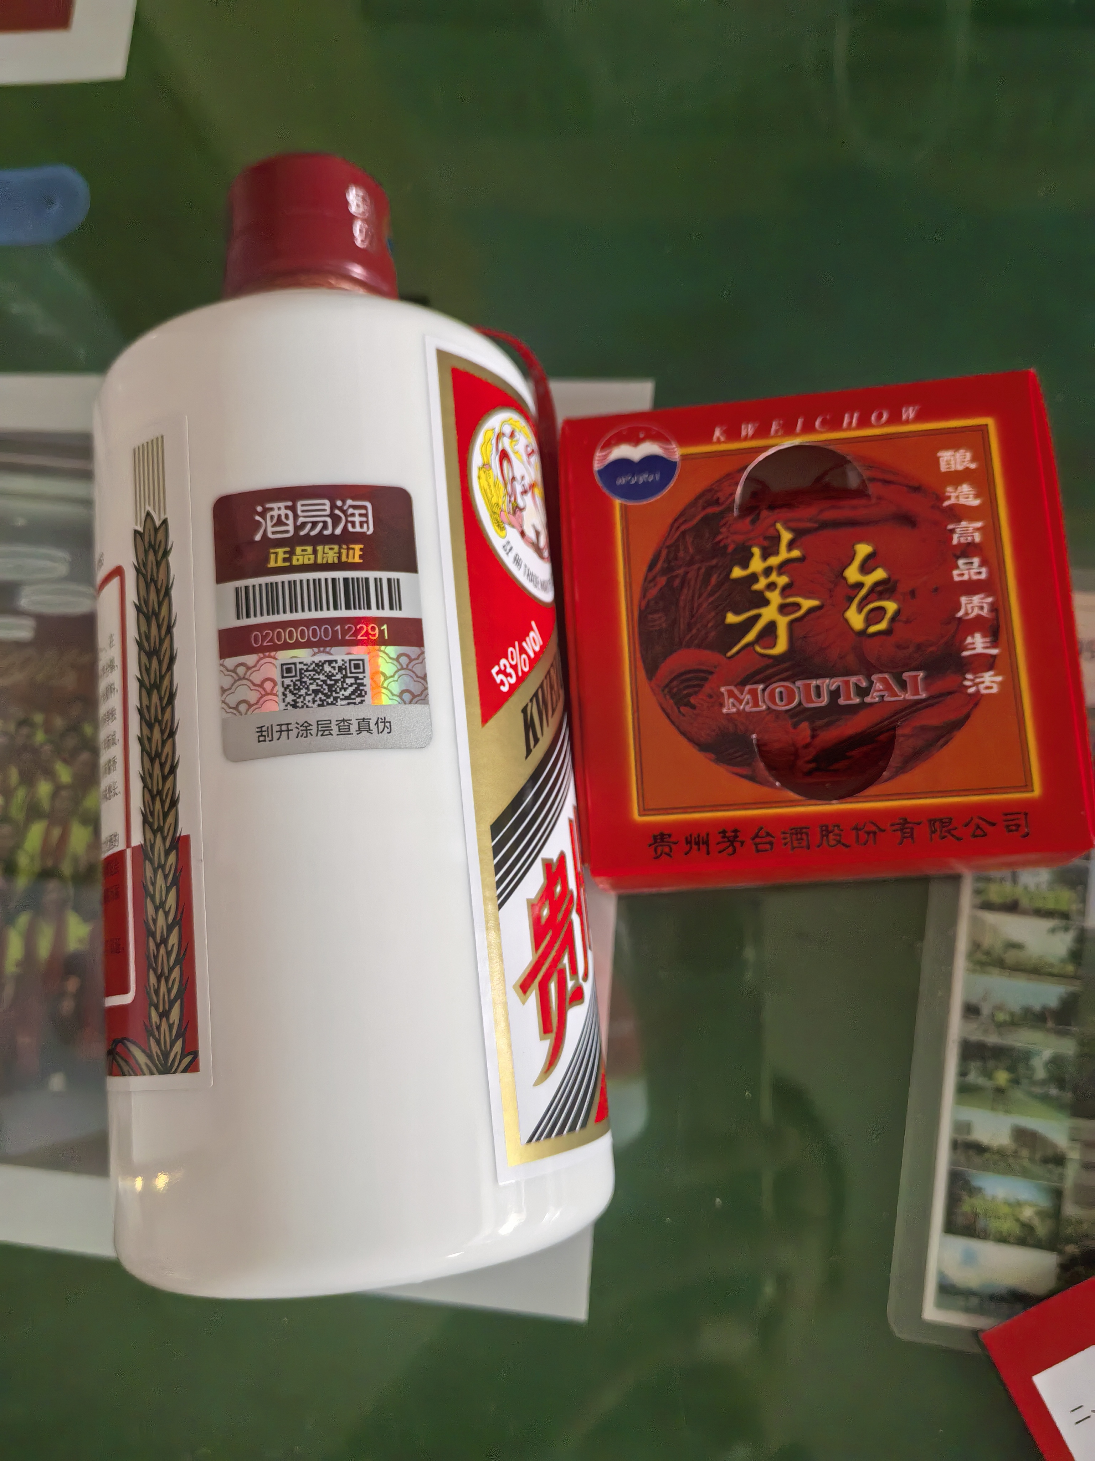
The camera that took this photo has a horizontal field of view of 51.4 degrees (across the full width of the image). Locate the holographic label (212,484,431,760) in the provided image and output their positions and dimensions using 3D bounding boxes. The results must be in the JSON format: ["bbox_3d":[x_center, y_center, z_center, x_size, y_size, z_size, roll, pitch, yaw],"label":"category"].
[{"bbox_3d":[-0.032,-0.016,0.163,0.029,0.003,0.040,-4,78,-7],"label":"holographic label"}]

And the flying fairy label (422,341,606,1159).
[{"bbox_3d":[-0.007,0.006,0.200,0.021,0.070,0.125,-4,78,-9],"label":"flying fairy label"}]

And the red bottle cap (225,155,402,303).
[{"bbox_3d":[-0.044,-0.087,0.216,0.032,0.032,0.027,-6,78,0],"label":"red bottle cap"}]

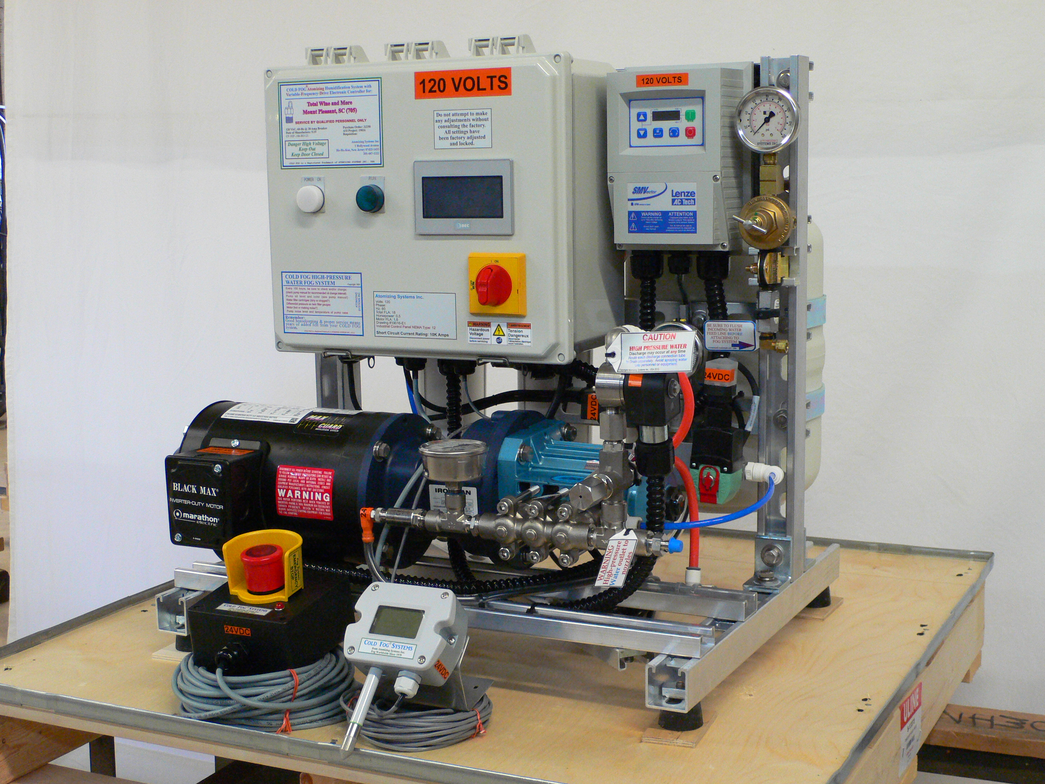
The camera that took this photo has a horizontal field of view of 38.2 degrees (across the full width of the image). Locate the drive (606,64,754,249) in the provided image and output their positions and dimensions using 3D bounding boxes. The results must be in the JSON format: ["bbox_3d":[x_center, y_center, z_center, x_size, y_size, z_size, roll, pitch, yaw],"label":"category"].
[{"bbox_3d":[0.173,-0.247,1.614,0.138,0.205,0.114,3,9,26],"label":"drive"}]

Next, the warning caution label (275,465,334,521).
[{"bbox_3d":[-0.226,0.105,1.567,0.069,0.052,0.005,3,4,26],"label":"warning caution label"}]

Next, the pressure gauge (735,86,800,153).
[{"bbox_3d":[0.261,-0.284,1.580,0.069,0.070,0.034,3,9,26],"label":"pressure gauge"}]

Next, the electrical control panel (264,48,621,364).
[{"bbox_3d":[-0.086,-0.207,1.720,0.384,0.321,0.170,3,9,26],"label":"electrical control panel"}]

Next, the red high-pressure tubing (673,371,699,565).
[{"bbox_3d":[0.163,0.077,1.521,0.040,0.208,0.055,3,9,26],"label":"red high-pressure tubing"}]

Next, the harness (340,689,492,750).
[{"bbox_3d":[-0.100,0.298,1.437,0.142,0.038,0.142,-1,8,0],"label":"harness"}]

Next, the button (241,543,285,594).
[{"bbox_3d":[-0.248,0.169,1.445,0.042,0.041,0.042,-5,17,1],"label":"button"}]

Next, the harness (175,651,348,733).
[{"bbox_3d":[-0.258,0.280,1.510,0.178,0.058,0.178,-1,8,0],"label":"harness"}]

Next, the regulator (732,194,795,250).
[{"bbox_3d":[0.250,-0.175,1.570,0.058,0.058,0.100,3,9,26],"label":"regulator"}]

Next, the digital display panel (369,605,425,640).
[{"bbox_3d":[-0.112,0.206,1.350,0.047,0.029,0.005,3,-36,24],"label":"digital display panel"}]

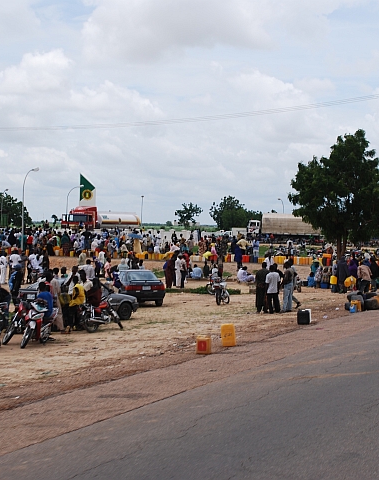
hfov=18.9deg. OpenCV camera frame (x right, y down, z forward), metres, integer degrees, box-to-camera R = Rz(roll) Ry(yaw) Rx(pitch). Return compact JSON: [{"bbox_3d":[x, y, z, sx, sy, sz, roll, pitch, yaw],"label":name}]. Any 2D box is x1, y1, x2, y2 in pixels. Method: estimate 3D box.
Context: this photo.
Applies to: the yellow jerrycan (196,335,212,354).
[{"bbox_3d":[0.295,2.152,23.300,0.250,0.385,0.250,1,1,18],"label":"yellow jerrycan"}]

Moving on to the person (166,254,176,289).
[{"bbox_3d":[-0.903,1.449,54.000,0.500,1.730,0.360,1,1,27],"label":"person"}]

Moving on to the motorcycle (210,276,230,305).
[{"bbox_3d":[1.154,1.869,43.300,0.750,1.080,1.920,1,1,18],"label":"motorcycle"}]

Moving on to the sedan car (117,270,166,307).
[{"bbox_3d":[-2.197,2.033,48.452,1.690,1.400,4.390,1,1,-9],"label":"sedan car"}]

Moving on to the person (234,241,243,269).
[{"bbox_3d":[2.814,0.898,65.000,0.520,1.720,0.360,1,1,12],"label":"person"}]

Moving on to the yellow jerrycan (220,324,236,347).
[{"bbox_3d":[0.795,1.966,23.400,0.270,0.465,0.250,-4,1,6],"label":"yellow jerrycan"}]

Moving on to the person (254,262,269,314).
[{"bbox_3d":[2.471,1.651,39.000,0.520,1.740,0.360,1,1,18],"label":"person"}]

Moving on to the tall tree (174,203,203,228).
[{"bbox_3d":[-0.207,-3.916,235.000,6.300,7.700,6.000,1,1,0],"label":"tall tree"}]

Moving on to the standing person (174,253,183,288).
[{"bbox_3d":[-0.496,1.515,55.989,0.380,1.740,0.480,1,1,-24],"label":"standing person"}]

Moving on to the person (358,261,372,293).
[{"bbox_3d":[7.852,1.613,51.000,0.520,1.520,0.450,1,1,6],"label":"person"}]

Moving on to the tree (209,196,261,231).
[{"bbox_3d":[8.904,-4.035,220.000,10.000,8.700,9.200,1,1,0],"label":"tree"}]

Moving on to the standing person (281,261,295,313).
[{"bbox_3d":[3.336,1.592,38.500,0.380,1.750,0.480,1,1,21],"label":"standing person"}]

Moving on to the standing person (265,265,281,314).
[{"bbox_3d":[2.845,1.677,38.500,0.500,1.660,0.320,1,1,7],"label":"standing person"}]

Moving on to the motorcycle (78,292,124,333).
[{"bbox_3d":[-2.445,1.974,31.400,0.750,1.080,1.950,2,1,41],"label":"motorcycle"}]

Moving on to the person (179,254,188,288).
[{"bbox_3d":[-0.253,1.604,57.500,0.320,1.700,0.480,2,1,30],"label":"person"}]

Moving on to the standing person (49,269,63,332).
[{"bbox_3d":[-3.614,1.634,31.000,0.520,1.740,0.380,1,1,9],"label":"standing person"}]

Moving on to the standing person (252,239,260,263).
[{"bbox_3d":[4.841,0.737,82.989,0.500,1.710,0.350,2,1,12],"label":"standing person"}]

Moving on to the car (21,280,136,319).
[{"bbox_3d":[-3.844,2.154,40.636,4.250,1.390,1.660,1,1,-41],"label":"car"}]

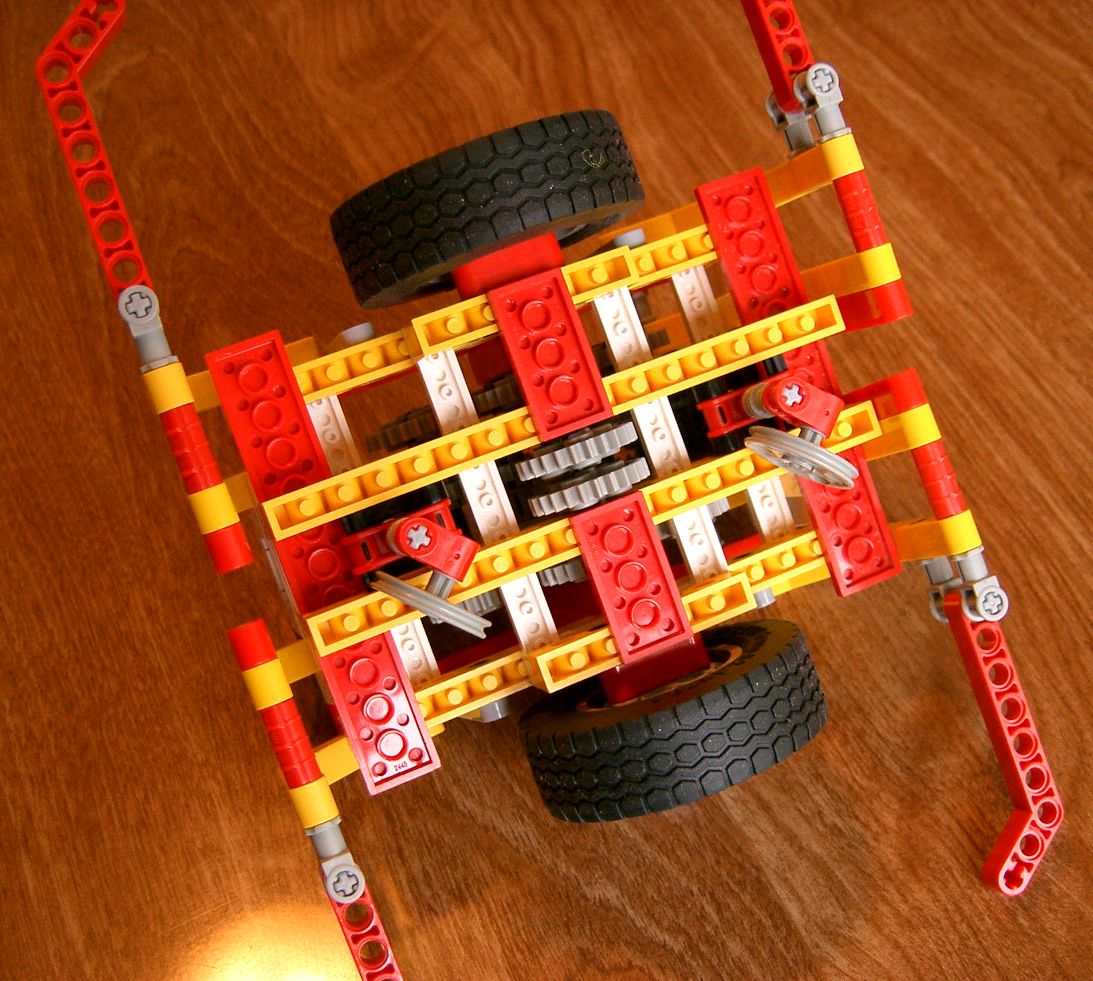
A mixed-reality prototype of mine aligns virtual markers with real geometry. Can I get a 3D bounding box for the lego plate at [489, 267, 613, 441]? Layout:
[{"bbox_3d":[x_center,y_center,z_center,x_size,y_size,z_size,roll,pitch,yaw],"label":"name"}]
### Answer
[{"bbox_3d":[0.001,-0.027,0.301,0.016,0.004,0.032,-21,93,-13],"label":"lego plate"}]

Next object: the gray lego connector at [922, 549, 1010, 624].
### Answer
[{"bbox_3d":[0.091,0.020,0.328,0.007,0.024,0.016,-21,93,-13],"label":"gray lego connector"}]

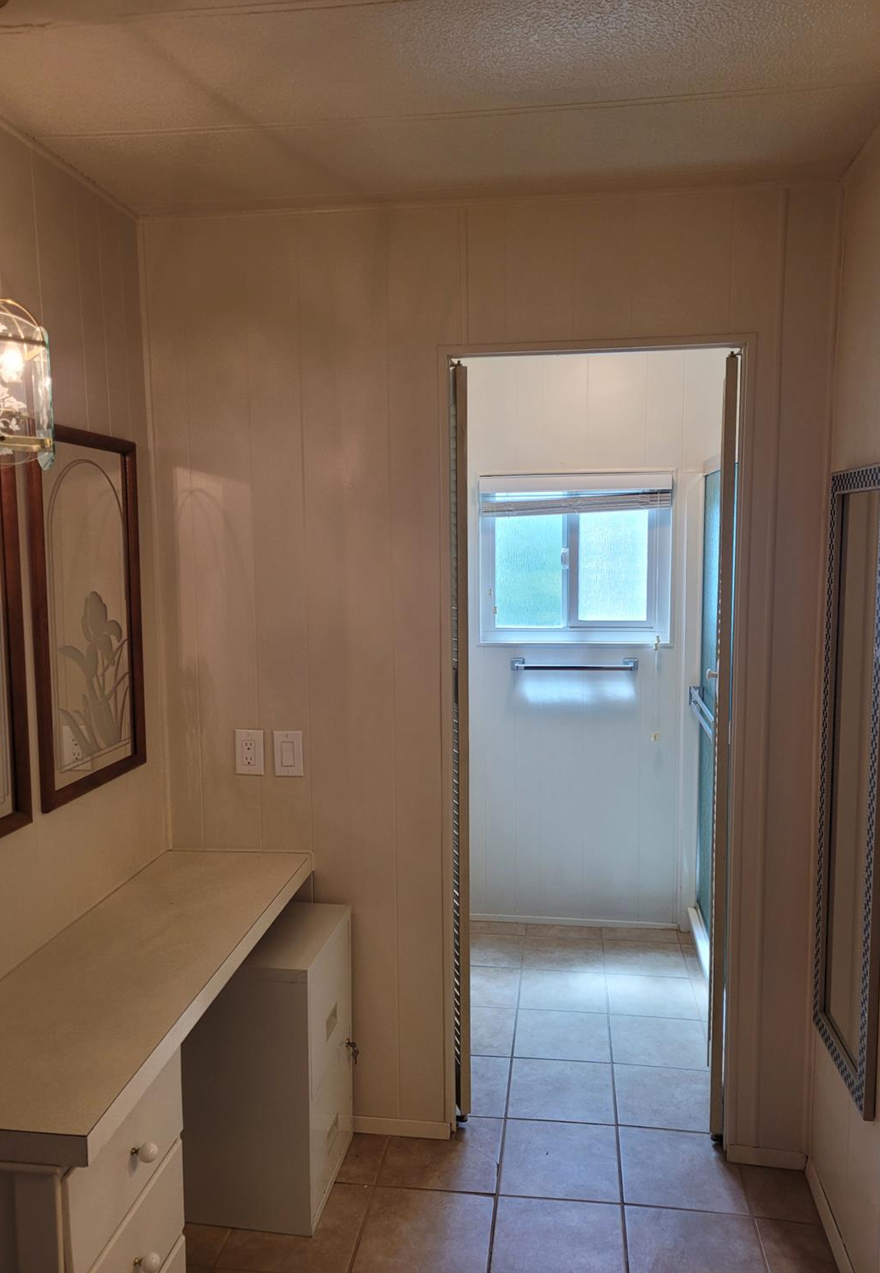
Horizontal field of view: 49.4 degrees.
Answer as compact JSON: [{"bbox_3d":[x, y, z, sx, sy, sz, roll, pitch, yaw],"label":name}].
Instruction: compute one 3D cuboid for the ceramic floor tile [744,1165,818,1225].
[{"bbox_3d":[0.848,1.380,2.368,0.164,0.012,0.187,0,6,8],"label":"ceramic floor tile"}]

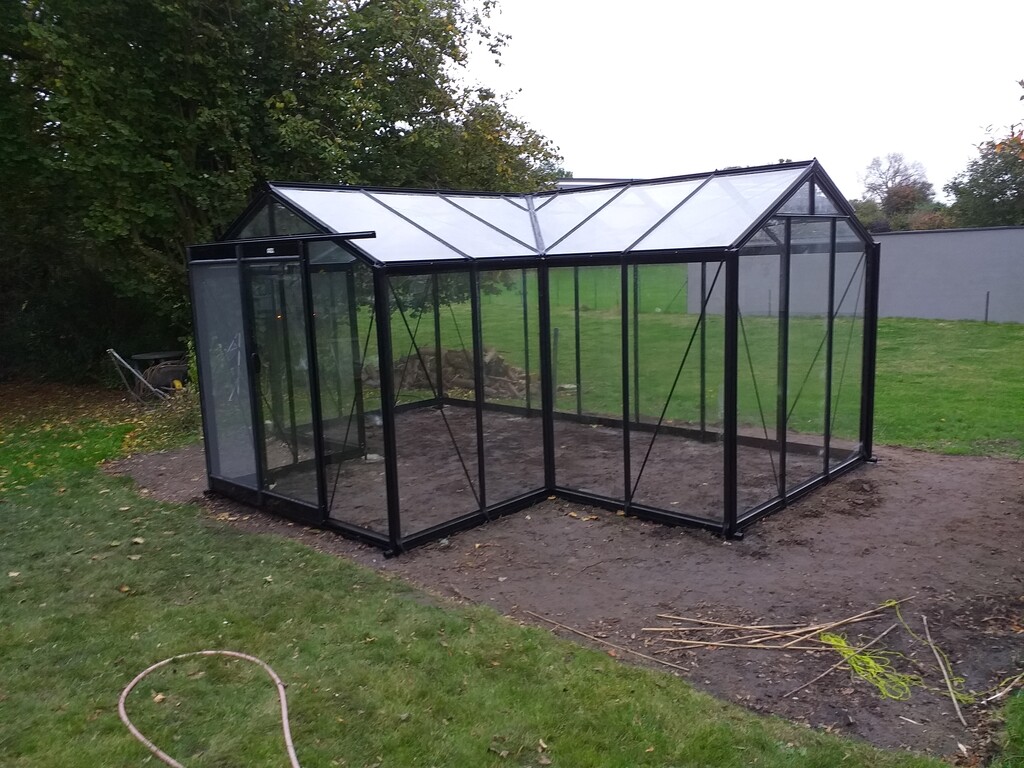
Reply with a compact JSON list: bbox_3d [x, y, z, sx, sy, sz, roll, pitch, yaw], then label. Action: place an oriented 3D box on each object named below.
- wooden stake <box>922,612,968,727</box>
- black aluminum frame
[{"bbox_3d":[1.775,1.157,3.300,0.030,0.023,0.944,1,9,19],"label":"wooden stake"},{"bbox_3d":[-0.327,-0.459,6.908,5.324,2.342,3.920,6,11,43],"label":"black aluminum frame"}]

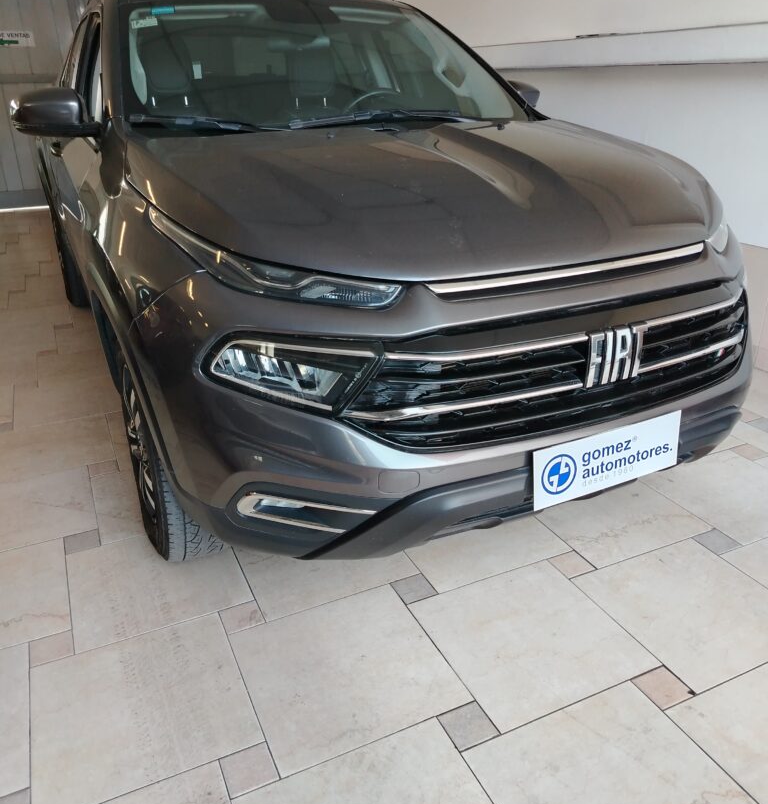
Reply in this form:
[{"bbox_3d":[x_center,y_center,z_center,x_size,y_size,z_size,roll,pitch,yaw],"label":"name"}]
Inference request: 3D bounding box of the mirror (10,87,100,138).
[{"bbox_3d":[-1.048,-0.923,2.251,0.245,0.155,0.190,-12,26,-23],"label":"mirror"}]

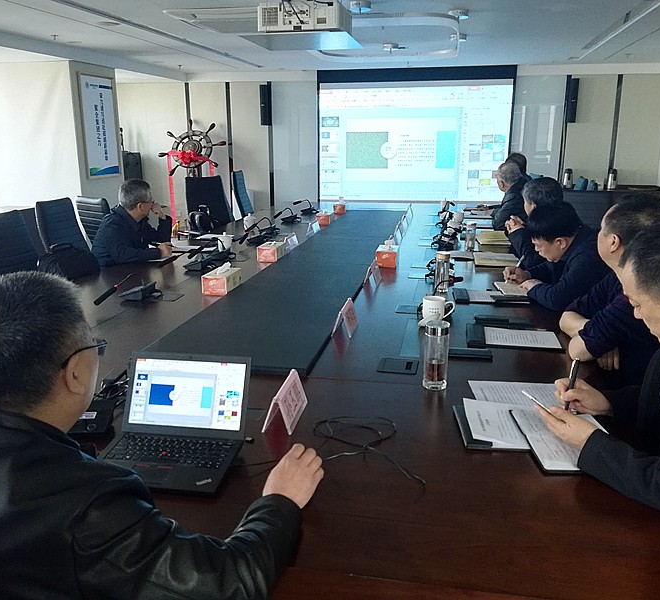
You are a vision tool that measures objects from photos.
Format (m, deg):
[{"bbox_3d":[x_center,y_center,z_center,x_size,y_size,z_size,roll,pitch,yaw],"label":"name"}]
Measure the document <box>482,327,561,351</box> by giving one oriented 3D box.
[{"bbox_3d":[0.669,0.135,2.215,0.275,0.012,0.205,3,15,12],"label":"document"}]

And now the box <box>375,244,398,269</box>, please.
[{"bbox_3d":[0.337,-0.249,3.558,0.118,0.087,0.210,3,15,12],"label":"box"}]

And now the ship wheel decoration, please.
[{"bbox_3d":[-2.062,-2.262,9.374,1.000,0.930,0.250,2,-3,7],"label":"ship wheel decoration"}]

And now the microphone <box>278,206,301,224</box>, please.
[{"bbox_3d":[-0.363,-0.744,5.391,0.250,0.145,0.140,3,15,10],"label":"microphone"}]

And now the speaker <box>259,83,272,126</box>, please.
[{"bbox_3d":[-0.889,-2.745,8.802,0.170,0.560,0.200,1,15,5],"label":"speaker"}]

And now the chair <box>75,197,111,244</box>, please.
[{"bbox_3d":[-1.412,-0.212,4.485,0.600,1.050,0.580,-13,19,-39],"label":"chair"}]

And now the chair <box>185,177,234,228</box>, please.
[{"bbox_3d":[-1.046,-0.567,5.761,0.600,1.120,0.650,12,19,39],"label":"chair"}]

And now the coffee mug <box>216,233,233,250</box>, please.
[{"bbox_3d":[-0.678,-0.375,4.055,0.100,0.108,0.090,3,15,10],"label":"coffee mug"}]

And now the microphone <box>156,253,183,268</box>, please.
[{"bbox_3d":[-0.827,-0.198,3.228,0.140,0.035,0.035,-27,12,9],"label":"microphone"}]

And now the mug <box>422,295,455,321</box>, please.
[{"bbox_3d":[0.429,0.033,2.463,0.118,0.098,0.086,3,15,12],"label":"mug"}]

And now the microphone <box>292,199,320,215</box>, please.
[{"bbox_3d":[-0.224,-0.915,6.045,0.250,0.145,0.140,3,15,10],"label":"microphone"}]

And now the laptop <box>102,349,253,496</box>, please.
[{"bbox_3d":[-0.360,0.263,1.405,0.306,0.197,0.288,2,15,9],"label":"laptop"}]

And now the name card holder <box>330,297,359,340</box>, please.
[{"bbox_3d":[0.060,0.066,2.388,0.072,0.095,0.200,3,15,10],"label":"name card holder"}]

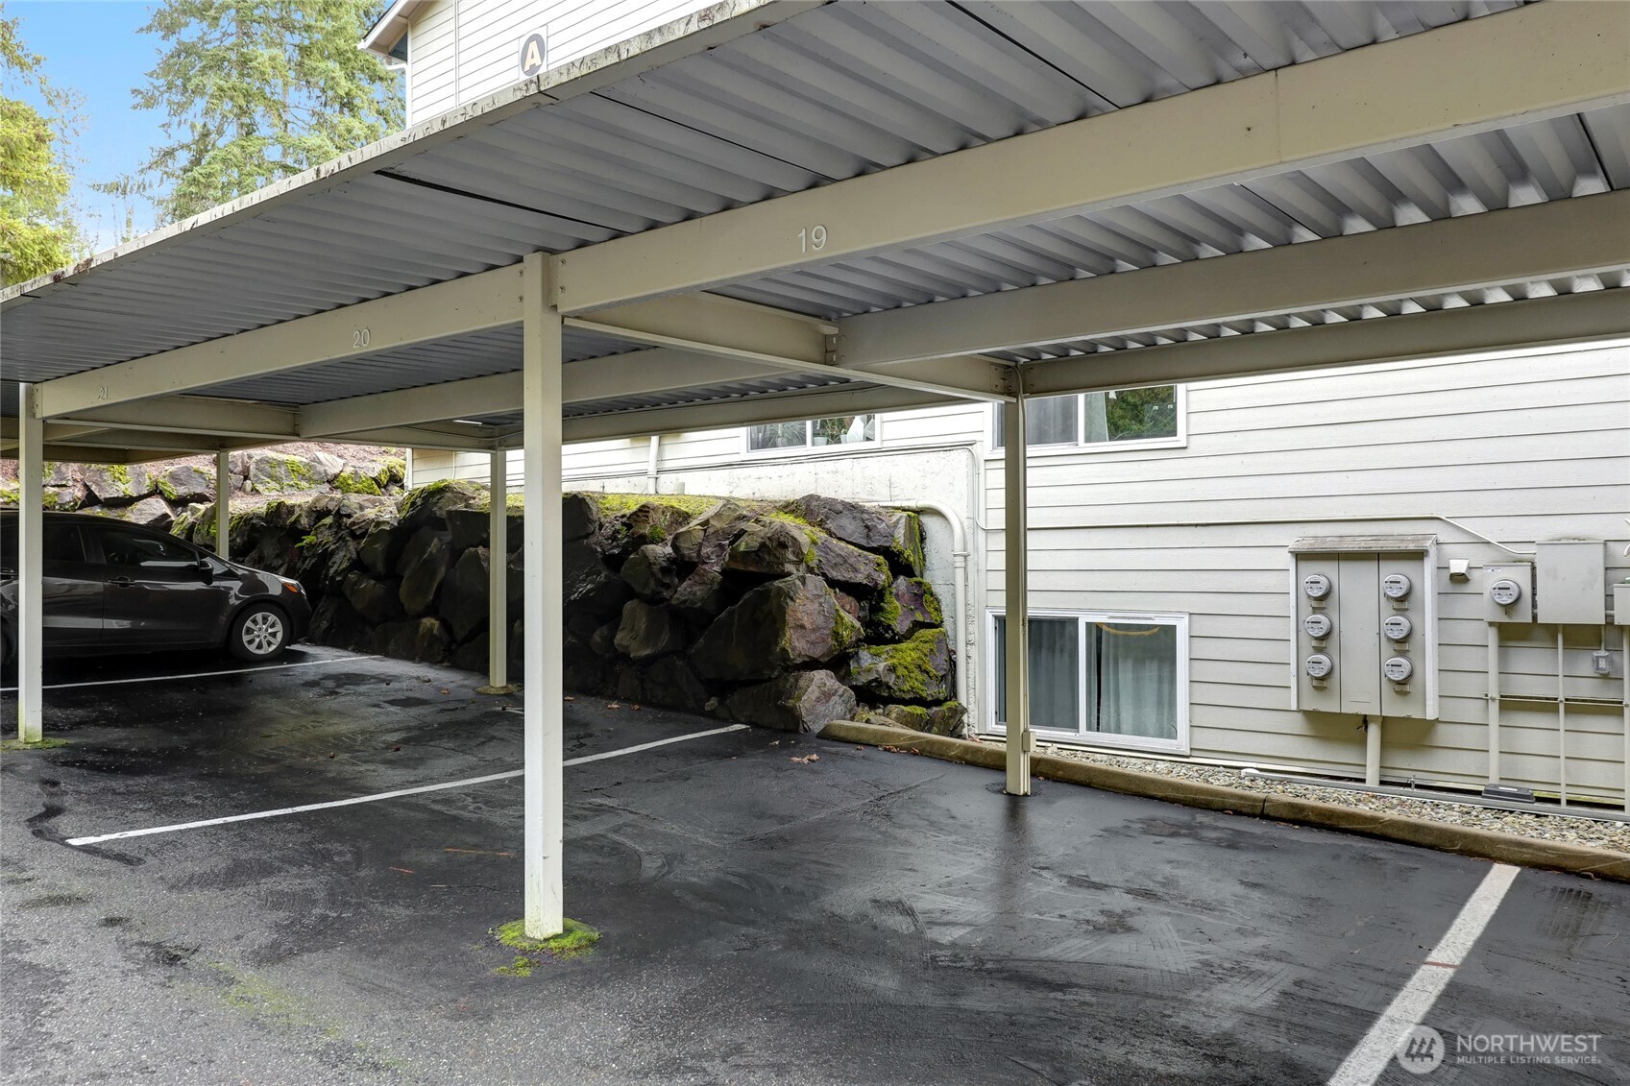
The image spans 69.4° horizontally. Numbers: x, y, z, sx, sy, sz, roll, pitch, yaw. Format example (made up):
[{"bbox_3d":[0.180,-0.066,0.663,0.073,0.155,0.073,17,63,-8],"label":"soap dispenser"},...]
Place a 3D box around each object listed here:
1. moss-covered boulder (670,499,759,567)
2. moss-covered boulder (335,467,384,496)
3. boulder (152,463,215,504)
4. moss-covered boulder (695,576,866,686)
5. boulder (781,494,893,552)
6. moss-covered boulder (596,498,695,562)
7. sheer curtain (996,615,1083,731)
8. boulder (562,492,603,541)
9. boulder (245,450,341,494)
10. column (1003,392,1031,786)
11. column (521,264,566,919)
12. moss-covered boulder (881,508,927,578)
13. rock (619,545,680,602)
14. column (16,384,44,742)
[{"bbox_3d":[-0.934,-0.088,10.864,0.800,0.580,0.520,-1,-1,39],"label":"moss-covered boulder"},{"bbox_3d":[-5.942,-0.795,15.300,0.620,0.370,0.480,0,-1,9],"label":"moss-covered boulder"},{"bbox_3d":[-9.931,-0.932,18.527,0.880,0.660,0.680,0,-1,9],"label":"boulder"},{"bbox_3d":[-0.327,0.743,10.251,1.350,0.900,0.650,-1,-1,39],"label":"moss-covered boulder"},{"bbox_3d":[0.176,-0.161,9.300,0.850,0.440,0.500,0,-1,-6],"label":"boulder"},{"bbox_3d":[-1.508,-0.115,10.600,0.800,0.520,0.550,-1,-1,18],"label":"moss-covered boulder"},{"bbox_3d":[1.633,0.960,8.650,0.730,0.860,0.080,-1,-1,40],"label":"sheer curtain"},{"bbox_3d":[-2.458,-0.264,12.183,0.650,0.470,0.550,-1,-1,39],"label":"boulder"},{"bbox_3d":[-7.096,-0.970,16.000,1.200,0.570,0.700,0,-1,9],"label":"boulder"},{"bbox_3d":[1.294,0.305,7.547,0.108,2.608,0.108,-1,-1,39],"label":"column"},{"bbox_3d":[-1.028,0.197,4.450,0.104,2.570,0.104,-1,-1,40],"label":"column"},{"bbox_3d":[0.698,0.000,9.289,0.380,0.560,0.360,-1,-1,19],"label":"moss-covered boulder"},{"bbox_3d":[-1.418,0.254,10.200,0.500,0.460,0.450,-1,-1,18],"label":"rock"},{"bbox_3d":[-5.311,0.129,7.969,0.108,2.419,0.108,-1,-1,39],"label":"column"}]

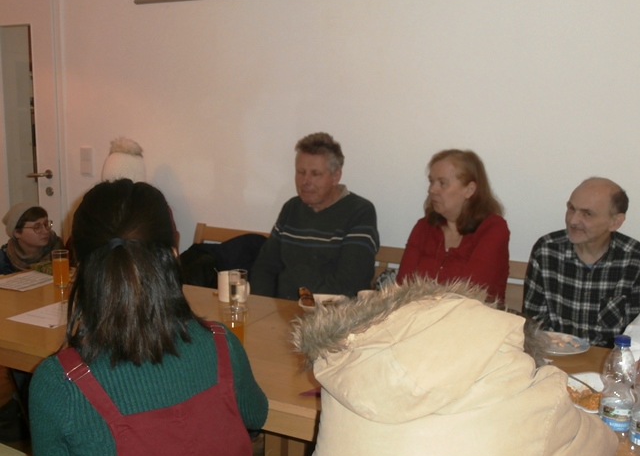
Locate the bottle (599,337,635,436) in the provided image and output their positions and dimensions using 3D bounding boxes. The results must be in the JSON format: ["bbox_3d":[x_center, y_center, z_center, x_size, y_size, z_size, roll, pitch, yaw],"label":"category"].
[{"bbox_3d":[0.634,0.341,1.469,0.069,0.227,0.069,7,11,27],"label":"bottle"}]

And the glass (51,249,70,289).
[{"bbox_3d":[-0.961,0.155,2.607,0.064,0.130,0.064,7,11,27],"label":"glass"}]

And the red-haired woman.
[{"bbox_3d":[0.417,0.381,2.447,0.460,1.275,0.650,7,11,27],"label":"red-haired woman"}]

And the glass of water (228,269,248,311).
[{"bbox_3d":[-0.278,0.210,2.395,0.063,0.126,0.063,1,10,0],"label":"glass of water"}]

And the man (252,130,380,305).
[{"bbox_3d":[-0.063,0.308,2.683,0.540,1.316,0.670,7,11,27],"label":"man"}]

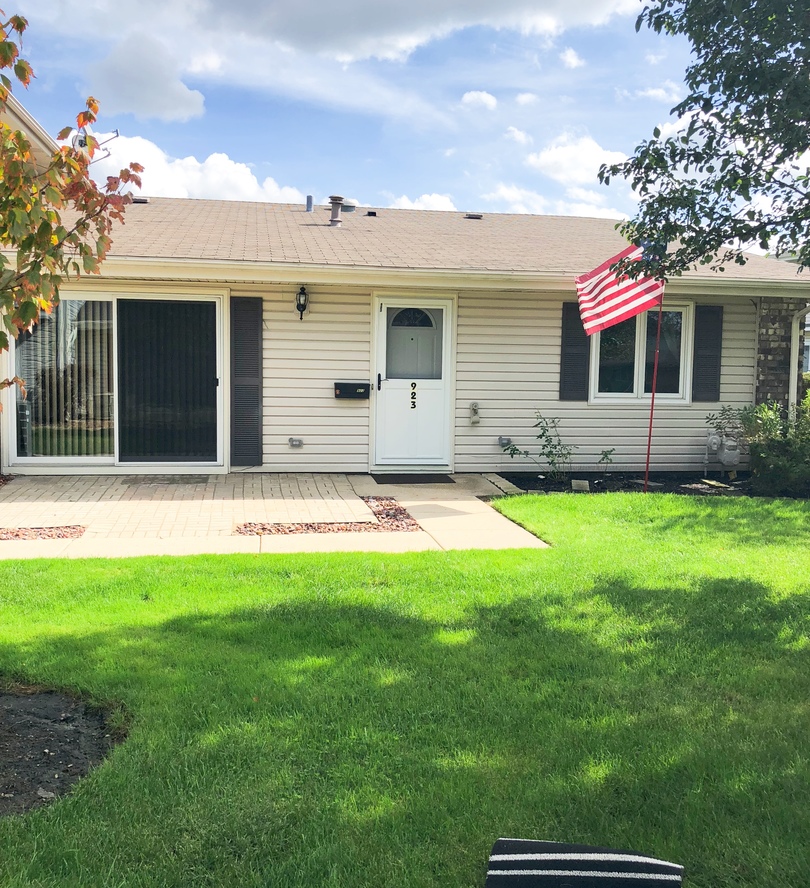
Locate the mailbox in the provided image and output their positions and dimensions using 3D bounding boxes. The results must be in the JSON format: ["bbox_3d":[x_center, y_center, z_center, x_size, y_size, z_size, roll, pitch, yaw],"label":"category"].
[{"bbox_3d":[-0.637,-0.642,10.594,0.428,0.188,0.120,0,5,-9],"label":"mailbox"}]

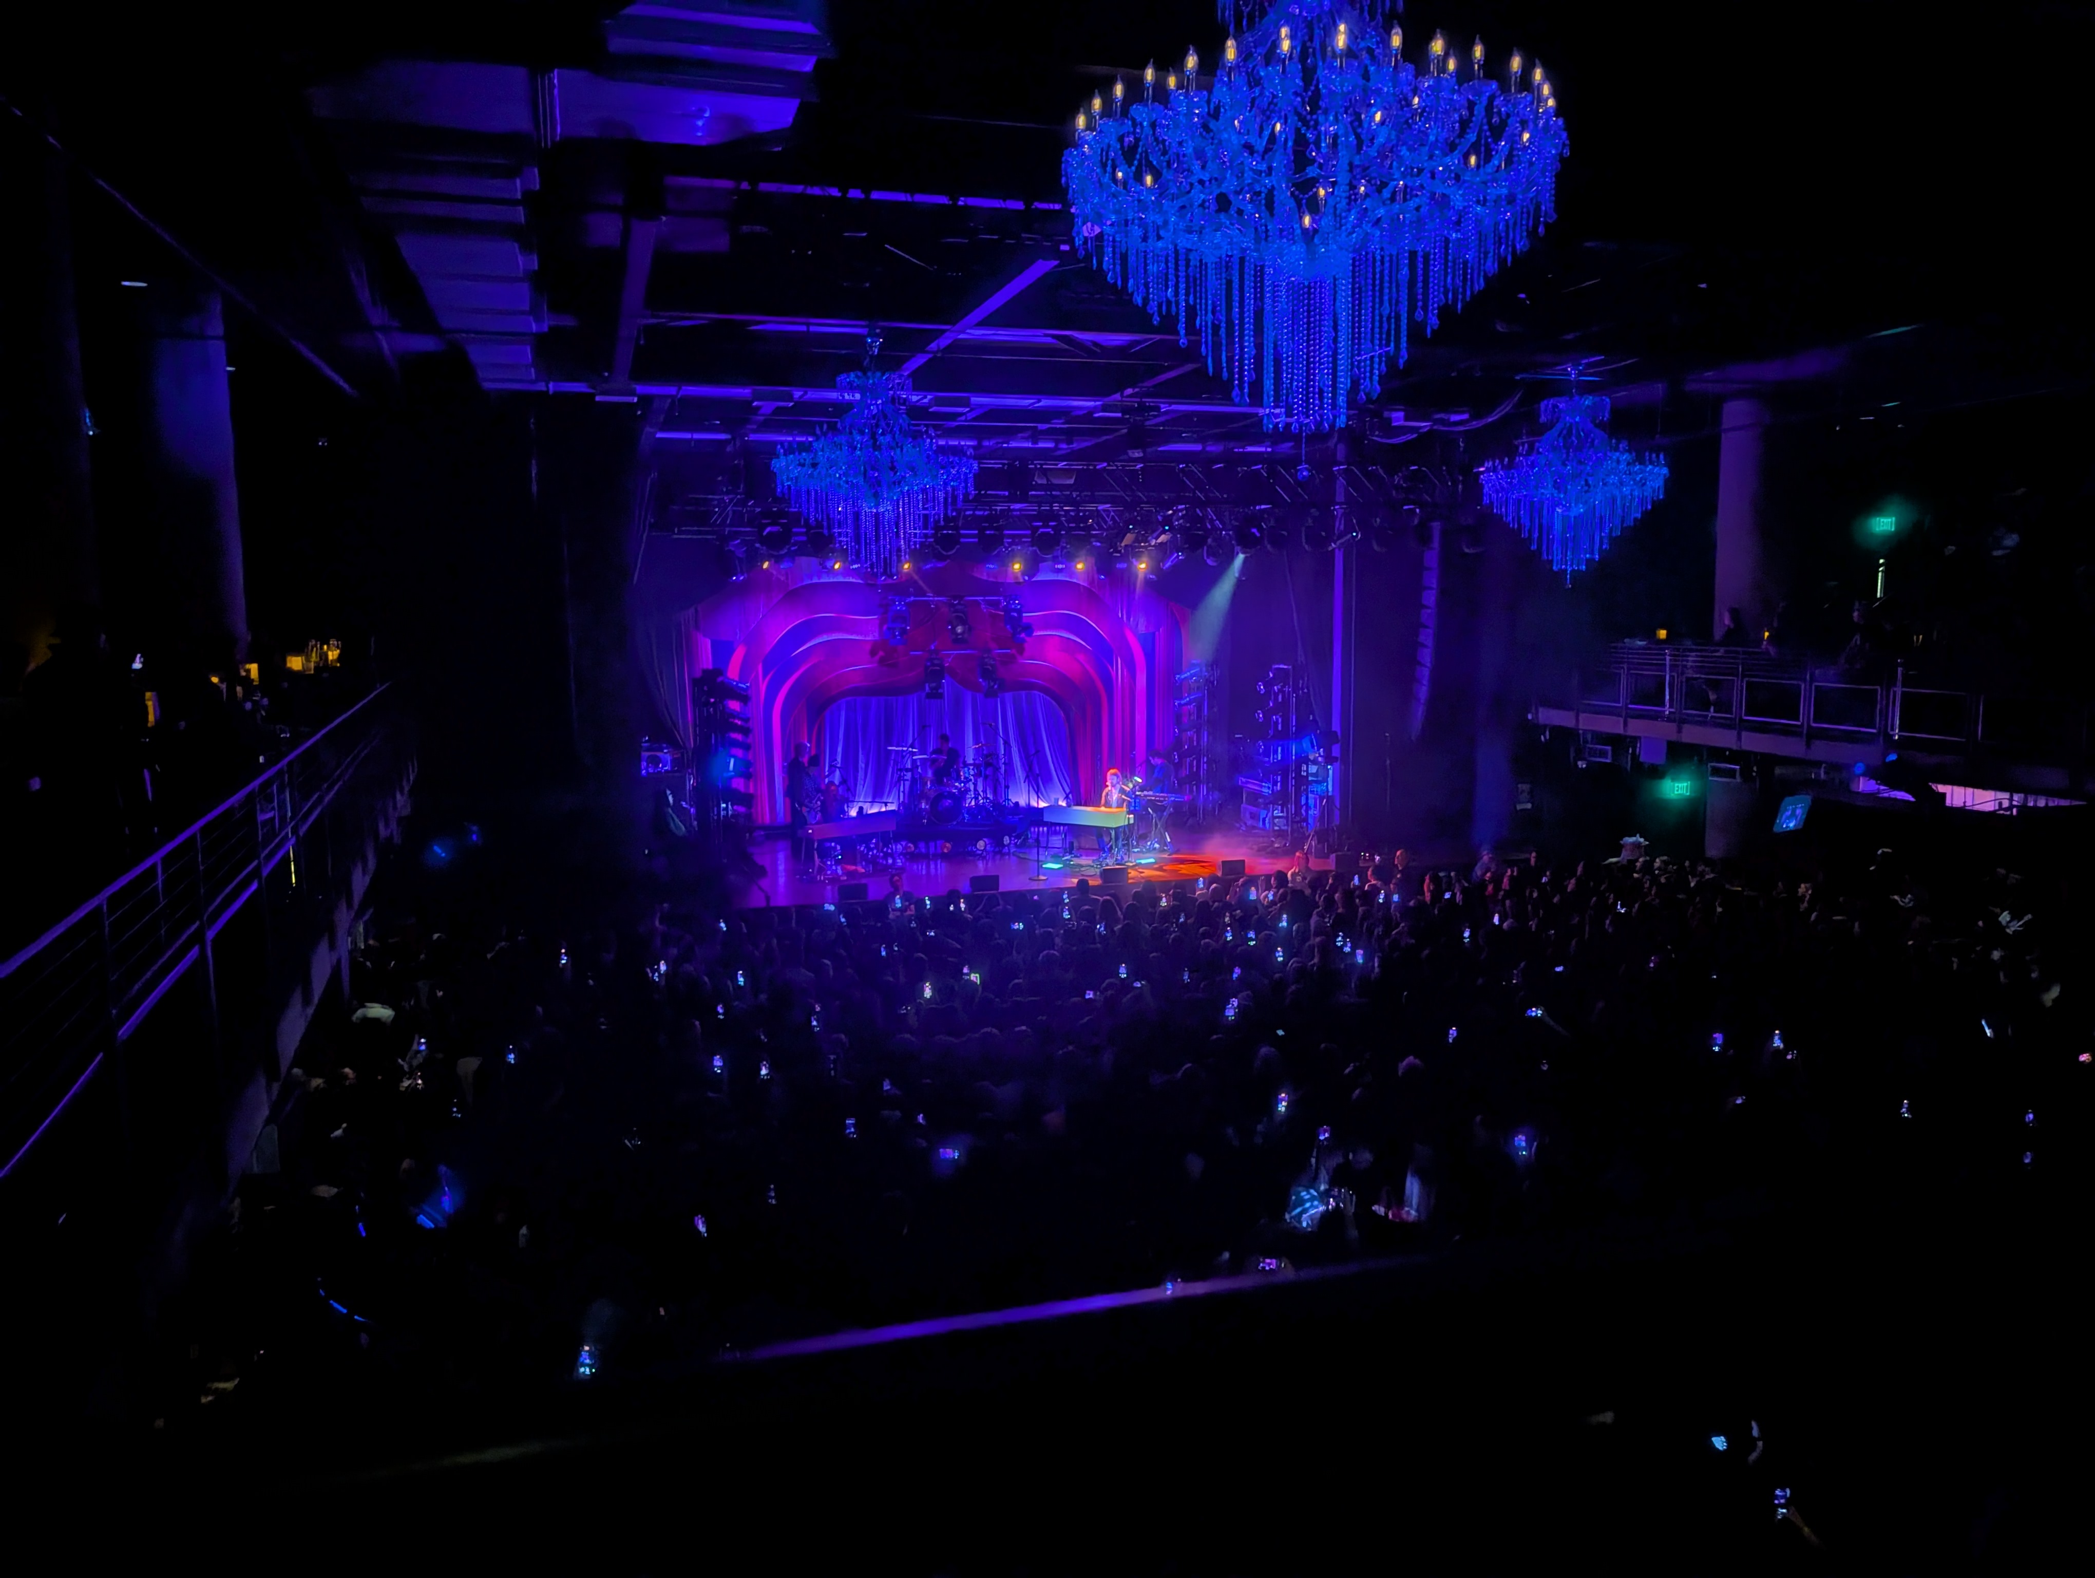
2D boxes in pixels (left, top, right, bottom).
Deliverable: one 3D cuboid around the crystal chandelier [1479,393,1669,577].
[{"bbox_3d":[6.201,-3.544,17.117,2.100,2.150,2.100,-2,7,-15],"label":"crystal chandelier"}]

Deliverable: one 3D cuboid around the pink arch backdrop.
[{"bbox_3d":[-1.732,-1.755,26.302,9.200,4.600,1.000,-2,7,-15],"label":"pink arch backdrop"}]

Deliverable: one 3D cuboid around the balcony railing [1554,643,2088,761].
[{"bbox_3d":[9.446,-1.281,19.207,0.150,1.150,9.600,-2,7,-15],"label":"balcony railing"}]

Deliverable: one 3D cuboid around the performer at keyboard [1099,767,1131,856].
[{"bbox_3d":[0.924,0.404,21.886,0.520,1.330,0.650,-2,7,-15],"label":"performer at keyboard"}]

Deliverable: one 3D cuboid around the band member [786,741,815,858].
[{"bbox_3d":[-3.756,0.205,21.890,0.450,1.800,0.520,4,8,34],"label":"band member"}]

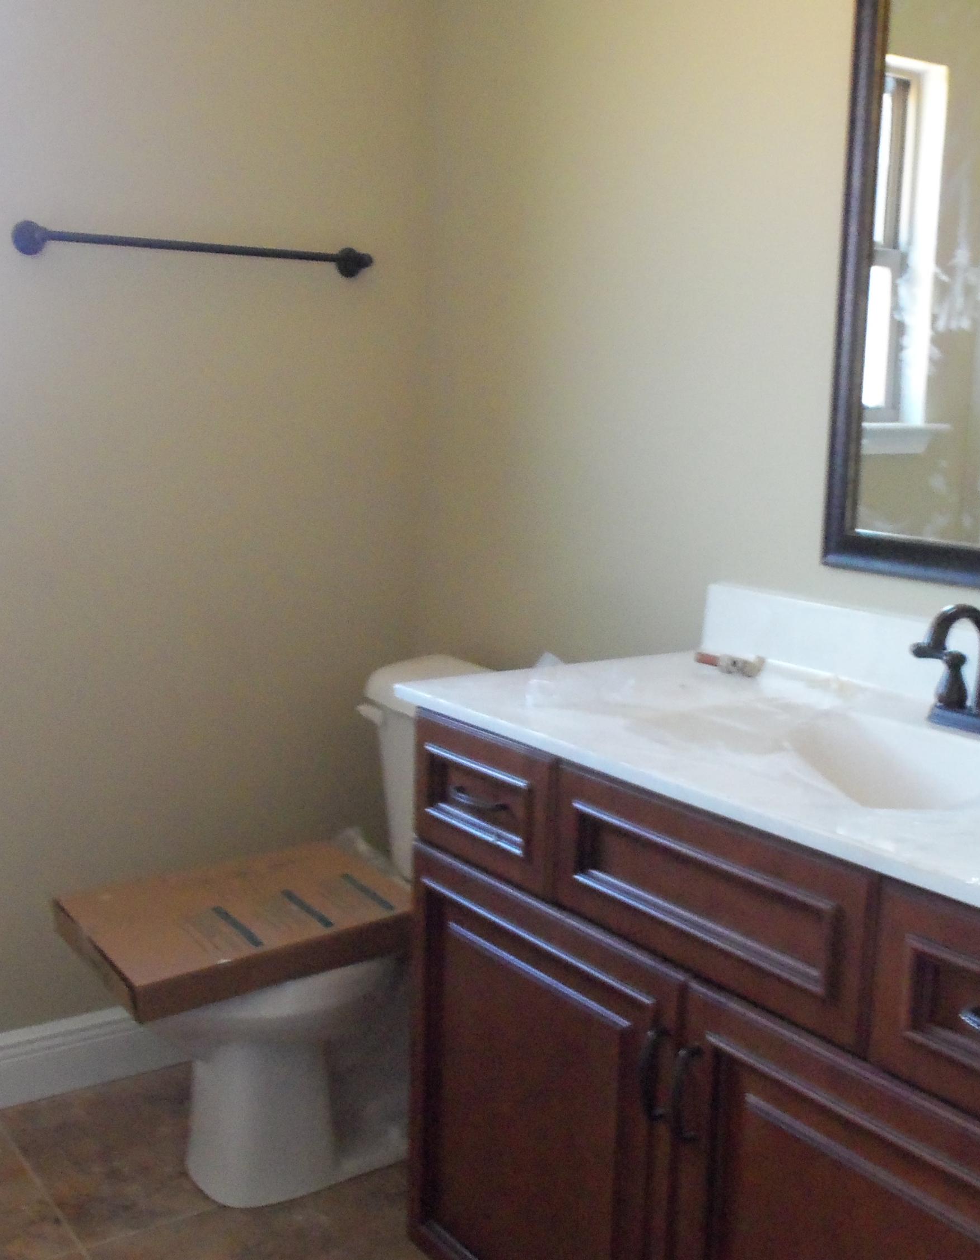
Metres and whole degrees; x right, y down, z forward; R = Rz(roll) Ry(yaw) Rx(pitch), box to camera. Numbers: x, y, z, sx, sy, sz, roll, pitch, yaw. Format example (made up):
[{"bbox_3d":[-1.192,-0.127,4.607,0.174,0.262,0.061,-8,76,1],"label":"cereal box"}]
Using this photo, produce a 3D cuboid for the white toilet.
[{"bbox_3d":[-0.240,0.504,2.357,0.755,0.768,0.470,-4,11,-34],"label":"white toilet"}]

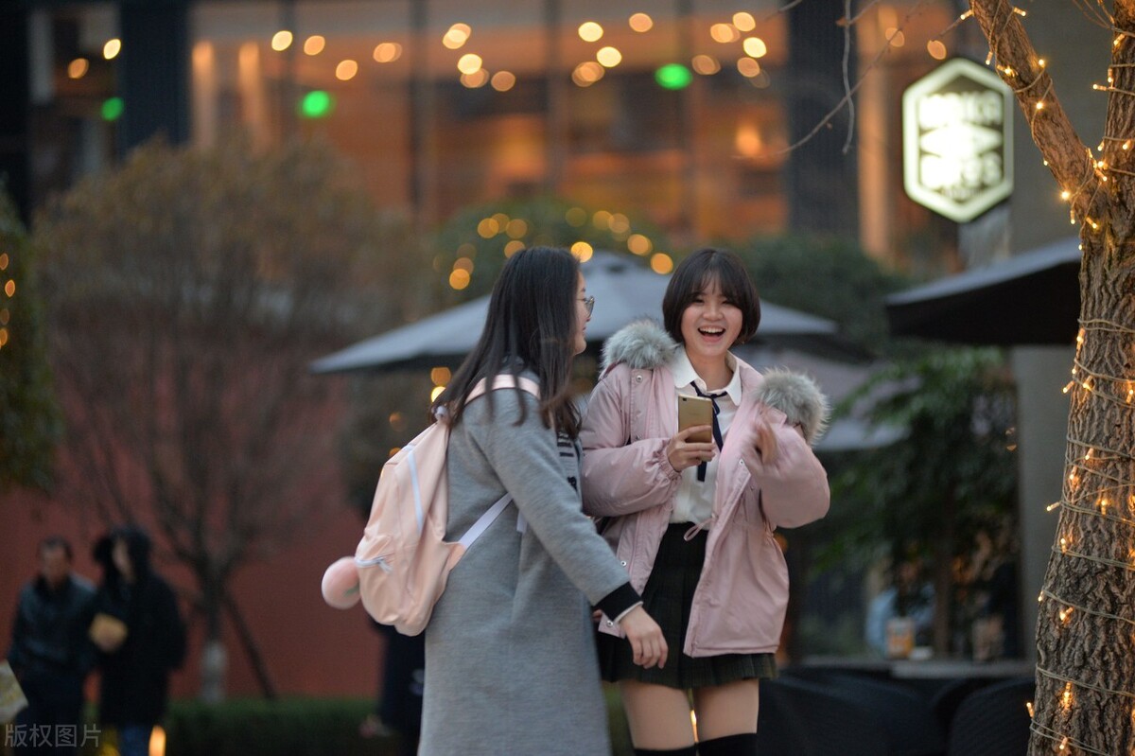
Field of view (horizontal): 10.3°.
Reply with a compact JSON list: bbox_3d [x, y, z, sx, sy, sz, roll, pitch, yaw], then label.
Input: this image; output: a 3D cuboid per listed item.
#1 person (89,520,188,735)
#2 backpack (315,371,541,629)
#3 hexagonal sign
[{"bbox_3d":[-2.178,1.580,32.000,0.500,1.660,0.360,-2,-3,27],"label":"person"},{"bbox_3d":[-0.303,0.274,13.400,0.370,0.530,0.300,5,-3,-13],"label":"backpack"},{"bbox_3d":[1.512,-0.919,24.400,0.425,0.640,0.120,0,-3,-2],"label":"hexagonal sign"}]

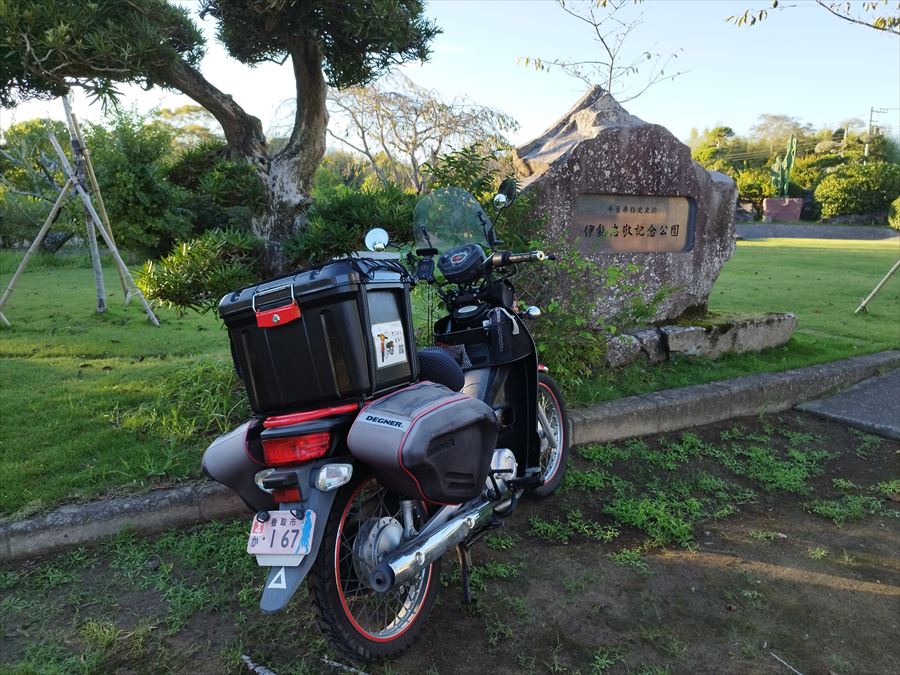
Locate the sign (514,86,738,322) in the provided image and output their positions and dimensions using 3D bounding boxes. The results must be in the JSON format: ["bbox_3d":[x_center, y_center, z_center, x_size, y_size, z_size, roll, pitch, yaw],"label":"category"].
[{"bbox_3d":[1.534,-1.165,5.550,1.800,2.050,0.950,-2,11,-7],"label":"sign"}]

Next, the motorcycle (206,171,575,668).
[{"bbox_3d":[-0.035,0.167,2.329,0.820,1.380,1.950,-5,7,31],"label":"motorcycle"}]

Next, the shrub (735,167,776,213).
[{"bbox_3d":[14.348,-6.949,29.500,2.100,2.200,1.900,0,11,0],"label":"shrub"}]

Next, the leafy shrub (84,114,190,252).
[{"bbox_3d":[-6.989,-3.433,14.000,2.300,3.250,2.200,0,11,0],"label":"leafy shrub"}]

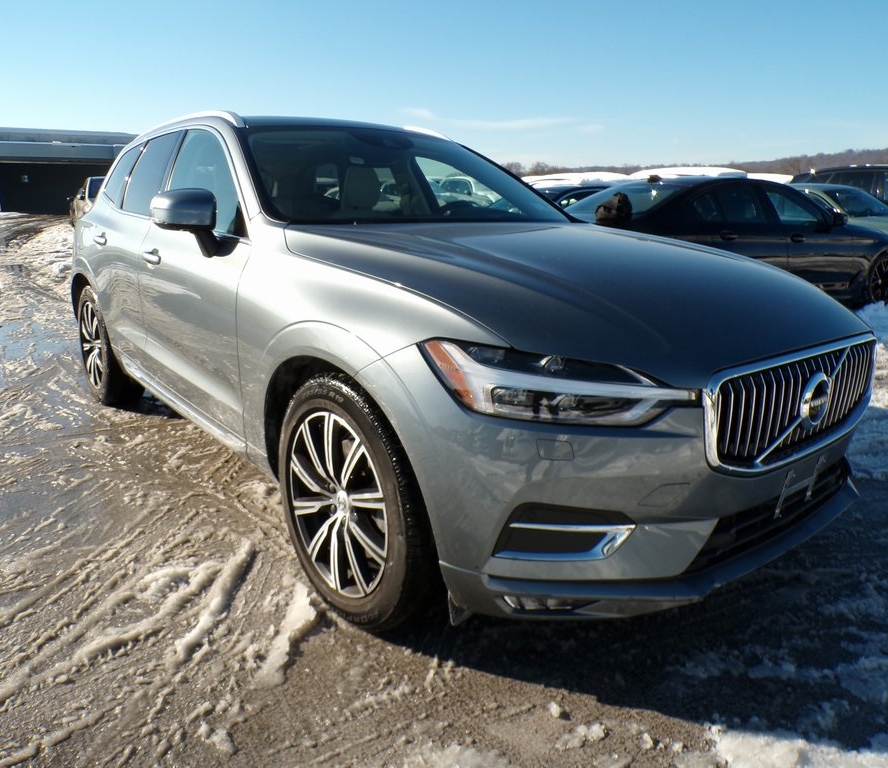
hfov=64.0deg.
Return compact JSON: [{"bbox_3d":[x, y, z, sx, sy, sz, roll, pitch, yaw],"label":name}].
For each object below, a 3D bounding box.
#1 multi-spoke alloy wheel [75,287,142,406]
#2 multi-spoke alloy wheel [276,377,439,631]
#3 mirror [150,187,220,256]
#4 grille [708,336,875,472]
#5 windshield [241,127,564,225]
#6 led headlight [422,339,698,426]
[{"bbox_3d":[-1.976,-0.235,4.219,0.250,0.730,0.730,-9,17,-37],"label":"multi-spoke alloy wheel"},{"bbox_3d":[-0.221,0.326,2.026,0.250,0.730,0.730,-9,17,-37],"label":"multi-spoke alloy wheel"},{"bbox_3d":[-0.846,-0.550,2.438,0.240,0.230,0.220,-9,17,-37],"label":"mirror"},{"bbox_3d":[0.945,0.044,1.835,0.820,0.280,0.130,-9,17,-37],"label":"grille"},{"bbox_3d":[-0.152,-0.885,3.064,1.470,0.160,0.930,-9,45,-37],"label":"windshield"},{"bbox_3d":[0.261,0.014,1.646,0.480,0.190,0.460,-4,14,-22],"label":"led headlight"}]

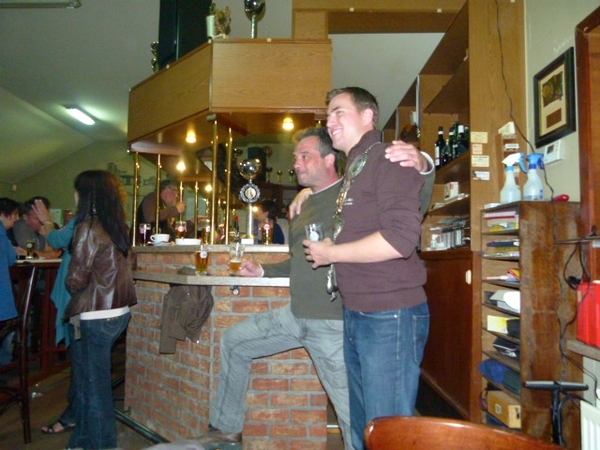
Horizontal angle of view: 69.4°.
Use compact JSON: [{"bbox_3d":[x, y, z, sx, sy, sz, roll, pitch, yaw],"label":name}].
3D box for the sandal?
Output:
[{"bbox_3d":[-1.449,1.236,2.695,0.250,0.065,0.095,2,-3,-26],"label":"sandal"}]

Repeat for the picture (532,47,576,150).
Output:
[{"bbox_3d":[1.130,-0.542,1.909,0.025,0.347,0.294,0,-4,0],"label":"picture"}]

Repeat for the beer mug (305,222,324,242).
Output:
[{"bbox_3d":[0.054,0.062,1.620,0.070,0.140,0.070,1,-3,-1],"label":"beer mug"}]

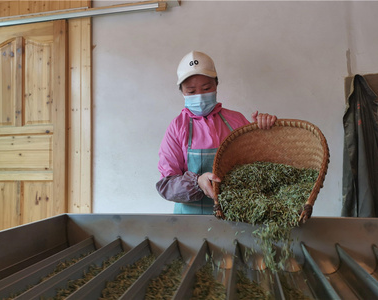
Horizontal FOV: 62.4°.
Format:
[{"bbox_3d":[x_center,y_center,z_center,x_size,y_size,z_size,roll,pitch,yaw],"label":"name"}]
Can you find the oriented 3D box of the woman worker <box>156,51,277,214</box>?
[{"bbox_3d":[0.100,0.355,1.390,0.520,1.590,0.480,0,-1,-5],"label":"woman worker"}]

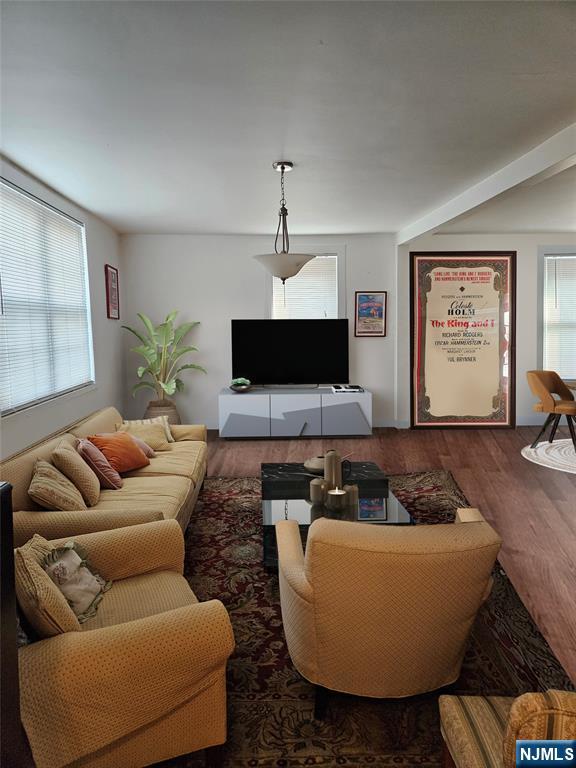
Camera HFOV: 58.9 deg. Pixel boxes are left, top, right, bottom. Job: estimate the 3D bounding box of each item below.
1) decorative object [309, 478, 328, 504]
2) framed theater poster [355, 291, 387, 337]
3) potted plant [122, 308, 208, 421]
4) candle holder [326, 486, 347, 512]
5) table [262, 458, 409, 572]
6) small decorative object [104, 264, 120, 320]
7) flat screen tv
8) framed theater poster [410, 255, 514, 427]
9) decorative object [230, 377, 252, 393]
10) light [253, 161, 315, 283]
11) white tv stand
[{"bbox_3d":[0.184,0.639,3.075,0.100,0.145,0.100,-1,7,-3],"label":"decorative object"},{"bbox_3d":[1.057,-0.892,6.505,0.425,0.585,0.030,-1,7,-3],"label":"framed theater poster"},{"bbox_3d":[-1.441,-0.092,5.984,0.930,1.530,0.850,-1,7,-3],"label":"potted plant"},{"bbox_3d":[0.285,0.671,2.953,0.107,0.105,0.107,-1,7,-3],"label":"candle holder"},{"bbox_3d":[0.234,0.791,3.151,0.810,0.400,0.840,-1,7,-3],"label":"table"},{"bbox_3d":[-2.000,-1.043,5.891,0.030,0.600,0.460,-1,7,-3],"label":"small decorative object"},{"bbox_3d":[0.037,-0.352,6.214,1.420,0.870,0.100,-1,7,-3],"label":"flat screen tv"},{"bbox_3d":[2.202,-0.528,6.454,1.350,2.220,0.050,-1,7,-3],"label":"framed theater poster"},{"bbox_3d":[-0.565,0.027,6.111,0.260,0.180,0.240,-1,7,-3],"label":"decorative object"},{"bbox_3d":[-0.028,-1.112,3.561,0.450,0.830,0.450,-1,7,-3],"label":"light"},{"bbox_3d":[0.087,0.362,6.274,1.810,0.536,0.430,-1,7,-3],"label":"white tv stand"}]

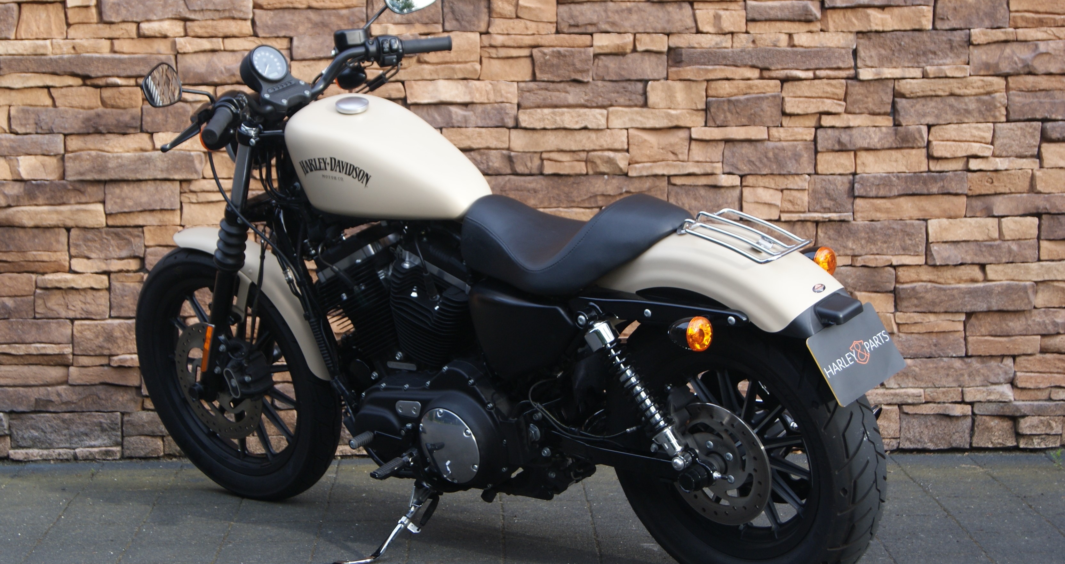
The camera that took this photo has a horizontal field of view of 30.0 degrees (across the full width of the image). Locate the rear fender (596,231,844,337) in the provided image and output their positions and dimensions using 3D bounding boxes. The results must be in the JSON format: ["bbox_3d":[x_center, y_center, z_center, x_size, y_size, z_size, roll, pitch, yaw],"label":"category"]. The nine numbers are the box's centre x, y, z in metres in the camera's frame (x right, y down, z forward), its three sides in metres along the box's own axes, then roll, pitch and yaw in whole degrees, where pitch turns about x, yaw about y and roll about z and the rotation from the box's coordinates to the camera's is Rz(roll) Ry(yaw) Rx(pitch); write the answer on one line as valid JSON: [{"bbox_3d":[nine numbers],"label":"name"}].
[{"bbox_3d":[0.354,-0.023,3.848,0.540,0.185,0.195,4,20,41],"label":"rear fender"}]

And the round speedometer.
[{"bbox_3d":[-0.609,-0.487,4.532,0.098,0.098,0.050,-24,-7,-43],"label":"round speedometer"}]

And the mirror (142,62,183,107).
[{"bbox_3d":[-0.784,-0.411,4.138,0.033,0.090,0.143,-14,14,25],"label":"mirror"}]

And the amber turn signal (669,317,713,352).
[{"bbox_3d":[0.284,0.095,3.664,0.085,0.066,0.065,4,20,41],"label":"amber turn signal"}]

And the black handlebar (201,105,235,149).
[{"bbox_3d":[-0.659,-0.331,4.163,0.037,0.037,0.127,-6,28,12],"label":"black handlebar"}]

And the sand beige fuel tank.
[{"bbox_3d":[-0.298,-0.290,4.348,0.560,0.238,0.268,5,21,40],"label":"sand beige fuel tank"}]

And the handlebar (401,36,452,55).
[{"bbox_3d":[-0.246,-0.559,4.680,0.127,0.037,0.037,-6,14,-26],"label":"handlebar"}]

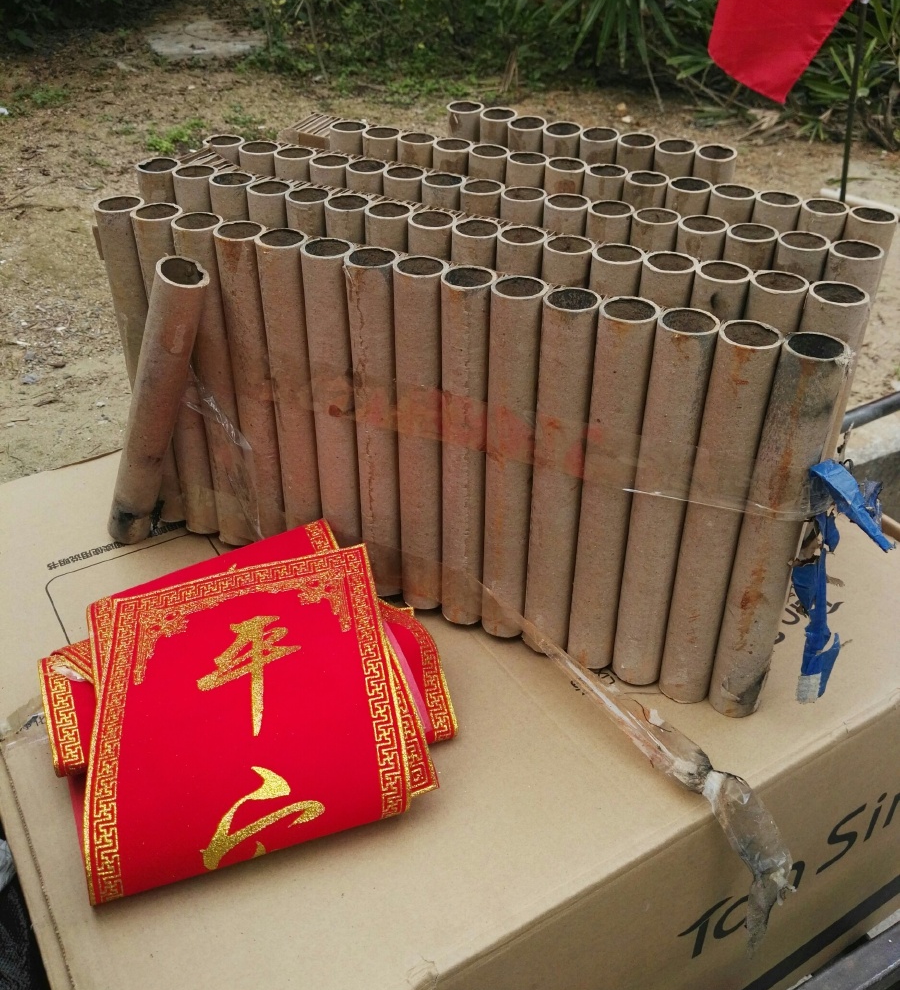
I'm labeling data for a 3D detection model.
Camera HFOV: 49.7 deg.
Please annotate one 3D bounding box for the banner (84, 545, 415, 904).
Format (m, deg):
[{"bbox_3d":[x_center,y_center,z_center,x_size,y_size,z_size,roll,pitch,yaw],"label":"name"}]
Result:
[{"bbox_3d":[-0.131,0.136,0.636,0.185,0.041,0.224,-11,46,-16],"label":"banner"}]

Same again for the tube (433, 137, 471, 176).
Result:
[{"bbox_3d":[0.002,-0.202,0.980,0.037,0.295,0.037,17,39,21],"label":"tube"}]

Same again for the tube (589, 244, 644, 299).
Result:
[{"bbox_3d":[0.119,-0.049,0.761,0.036,0.294,0.036,16,39,21],"label":"tube"}]

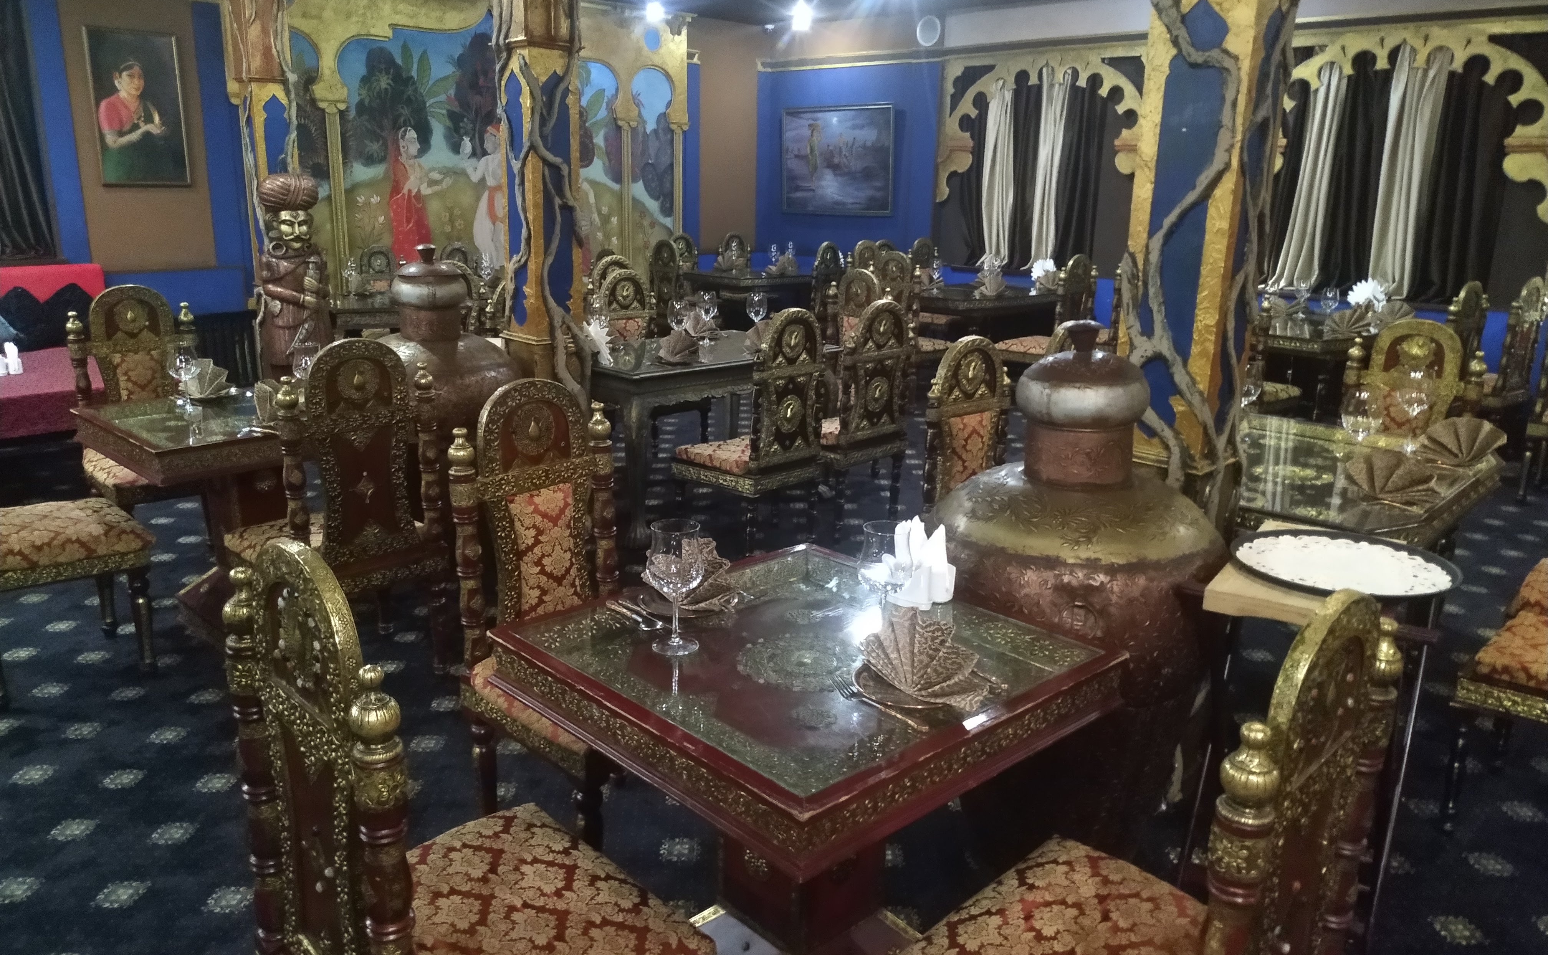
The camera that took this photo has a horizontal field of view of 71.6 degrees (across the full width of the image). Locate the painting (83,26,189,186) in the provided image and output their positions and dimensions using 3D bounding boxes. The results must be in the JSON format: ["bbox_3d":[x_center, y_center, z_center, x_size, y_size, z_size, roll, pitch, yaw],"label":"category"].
[{"bbox_3d":[-4.671,-2.712,7.918,0.040,1.090,0.610,15,20,42],"label":"painting"}]

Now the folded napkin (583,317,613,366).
[{"bbox_3d":[-0.754,-0.594,4.602,0.156,0.166,0.107,-7,18,-29],"label":"folded napkin"}]

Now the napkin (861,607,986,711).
[{"bbox_3d":[0.239,0.262,1.659,0.215,0.130,0.105,15,20,42],"label":"napkin"}]

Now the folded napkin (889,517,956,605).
[{"bbox_3d":[0.299,0.165,2.115,0.120,0.155,0.090,-13,20,-41],"label":"folded napkin"}]

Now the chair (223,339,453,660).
[{"bbox_3d":[-1.313,0.085,3.250,0.480,1.060,0.480,15,20,42],"label":"chair"}]

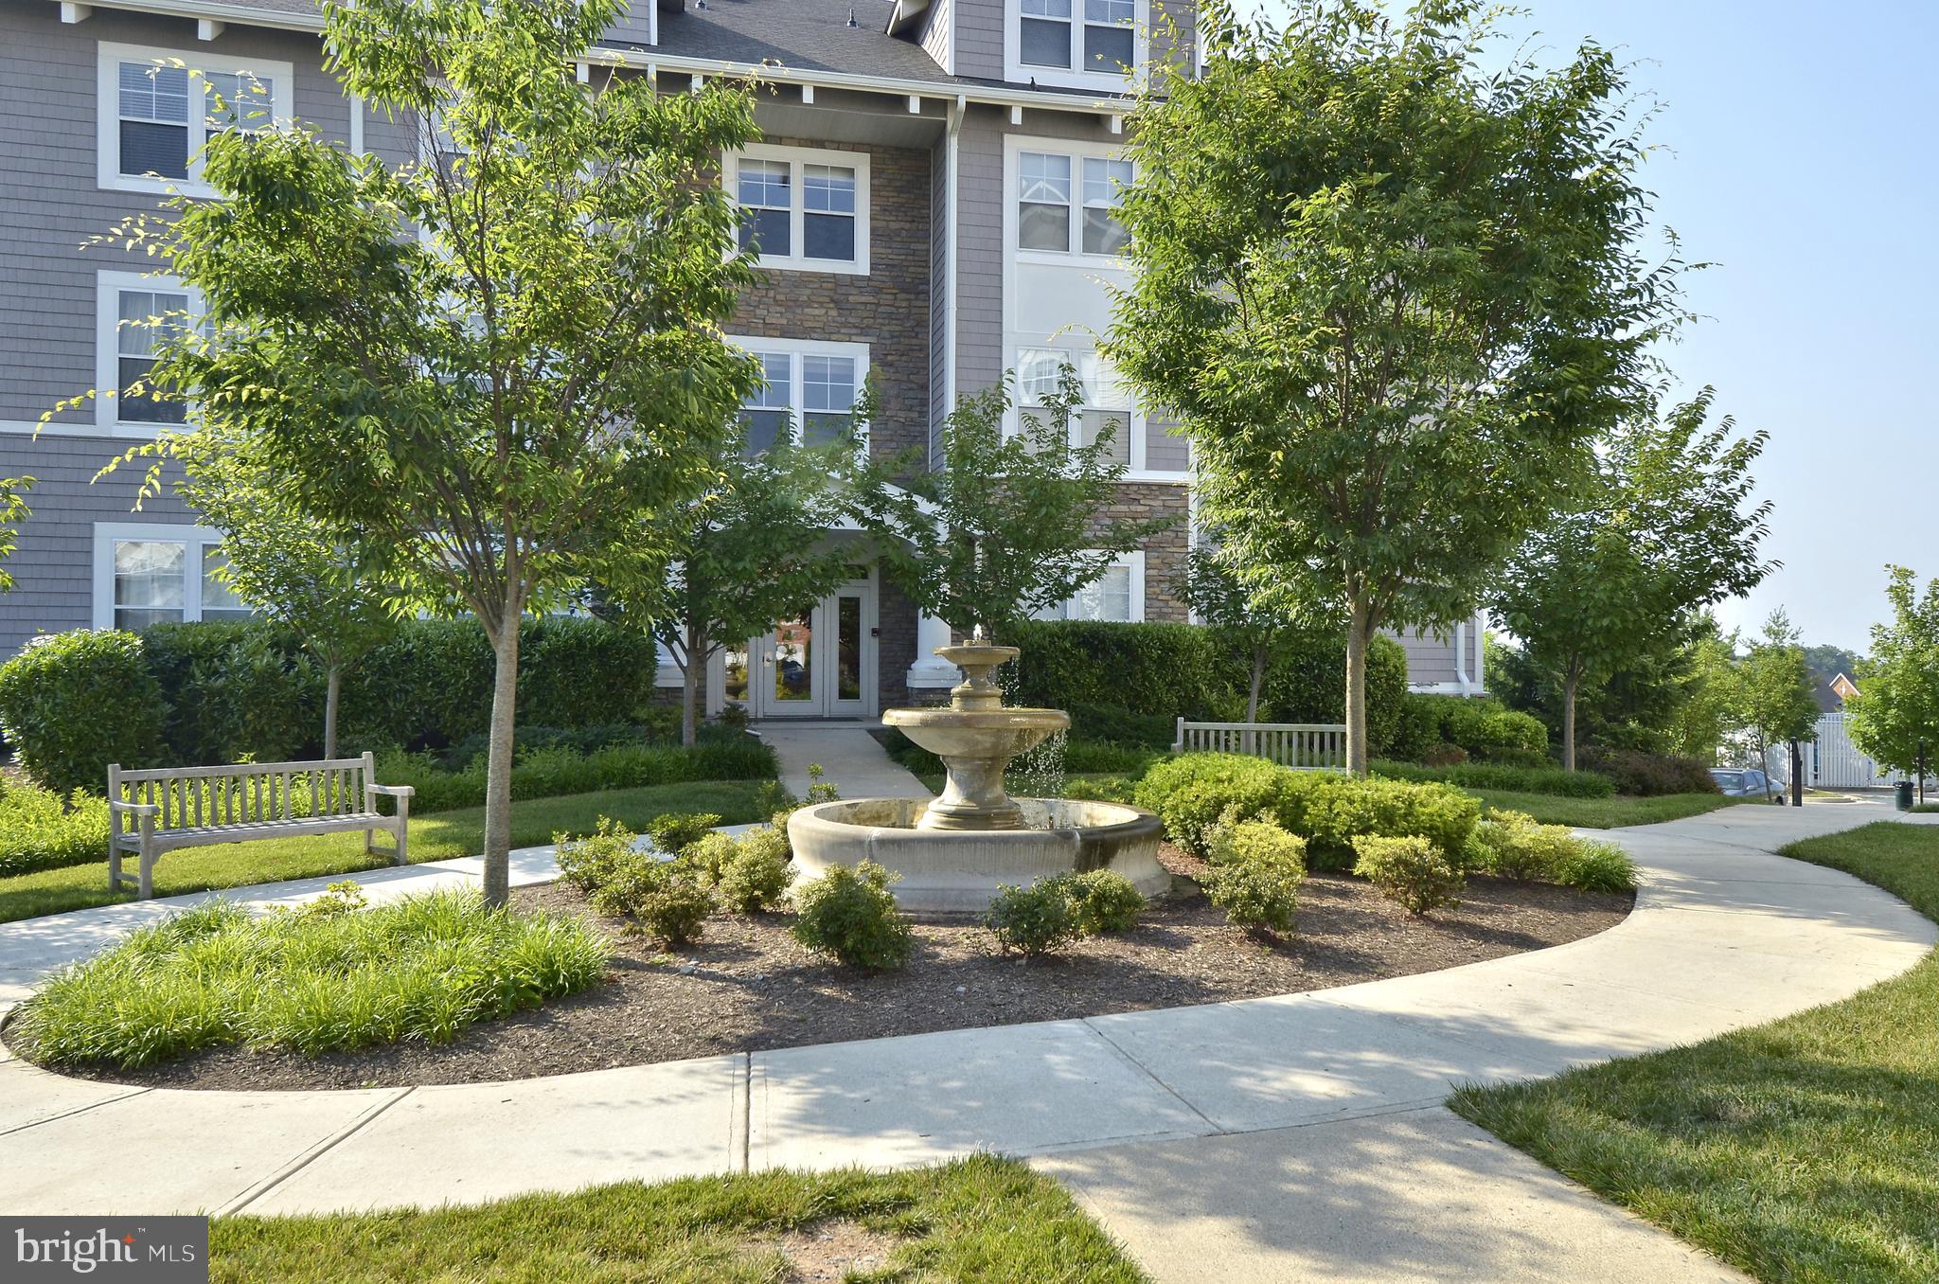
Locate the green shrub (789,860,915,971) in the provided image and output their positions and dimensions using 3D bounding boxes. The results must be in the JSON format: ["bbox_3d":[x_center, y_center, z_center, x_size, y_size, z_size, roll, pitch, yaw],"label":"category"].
[{"bbox_3d":[-0.635,1.455,7.750,0.670,0.600,0.650,0,-1,0],"label":"green shrub"}]

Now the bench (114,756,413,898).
[{"bbox_3d":[-4.897,1.216,10.119,0.610,0.870,1.870,0,-1,38],"label":"bench"}]

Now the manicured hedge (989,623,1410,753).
[{"bbox_3d":[3.174,0.585,19.900,5.700,1.720,1.400,0,0,-9],"label":"manicured hedge"}]

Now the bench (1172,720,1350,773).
[{"bbox_3d":[2.973,1.217,14.459,1.870,0.870,0.610,0,-1,15],"label":"bench"}]

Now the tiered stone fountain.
[{"bbox_3d":[0.045,0.798,10.093,2.650,1.710,2.650,0,-1,0],"label":"tiered stone fountain"}]

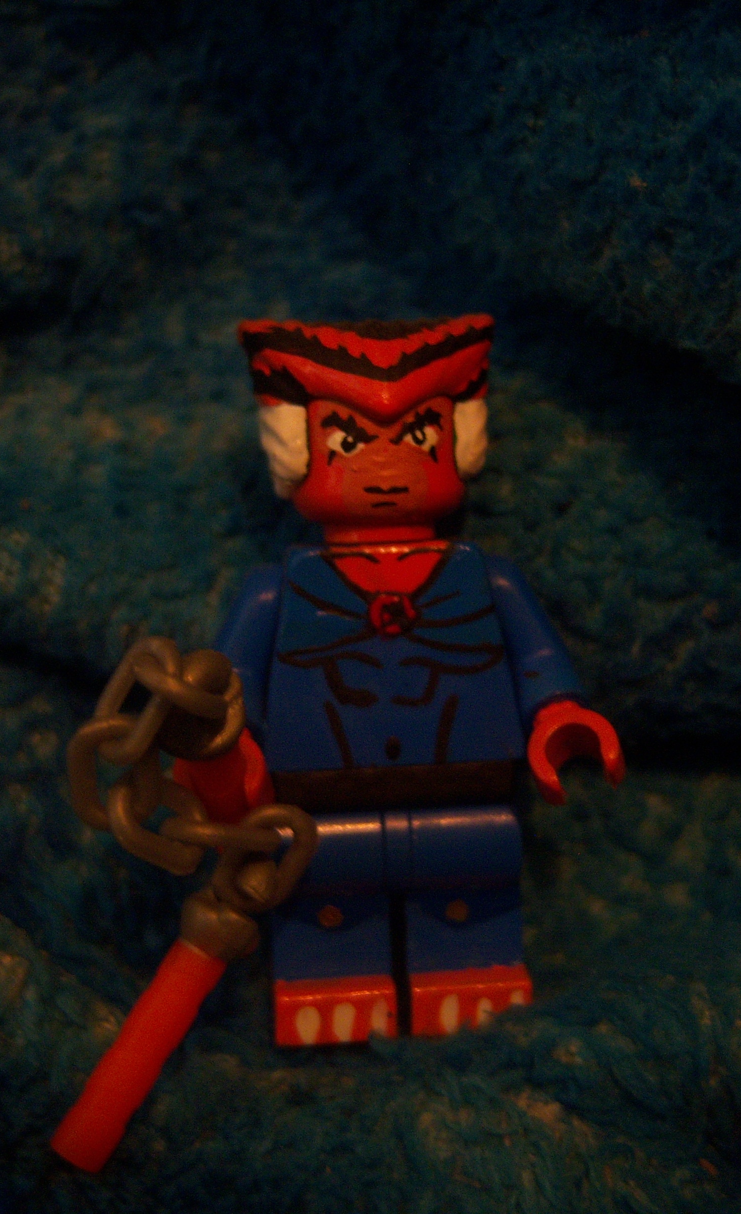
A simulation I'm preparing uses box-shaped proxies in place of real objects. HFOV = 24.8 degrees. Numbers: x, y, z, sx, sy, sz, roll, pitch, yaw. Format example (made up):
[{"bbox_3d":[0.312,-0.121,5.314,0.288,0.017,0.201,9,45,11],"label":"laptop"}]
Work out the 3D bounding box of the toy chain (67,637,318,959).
[{"bbox_3d":[-0.010,0.011,0.094,0.014,0.018,0.009,-3,10,-6],"label":"toy chain"}]

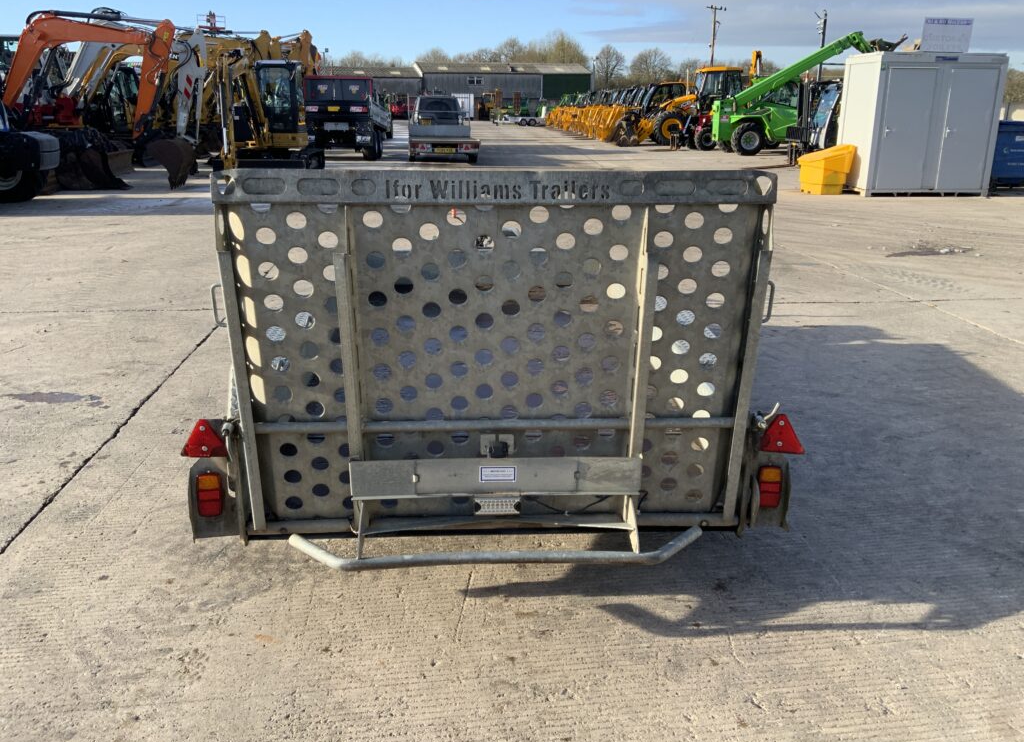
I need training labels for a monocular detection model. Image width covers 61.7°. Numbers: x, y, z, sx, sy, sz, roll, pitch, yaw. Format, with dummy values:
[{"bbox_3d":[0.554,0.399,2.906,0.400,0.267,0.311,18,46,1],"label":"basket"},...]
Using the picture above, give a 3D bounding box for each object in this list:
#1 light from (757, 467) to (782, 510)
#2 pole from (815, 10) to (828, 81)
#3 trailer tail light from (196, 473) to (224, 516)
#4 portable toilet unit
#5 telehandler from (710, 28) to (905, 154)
[{"bbox_3d":[0.845,0.382,2.810,0.078,0.147,0.050,-1,17,-4],"label":"light"},{"bbox_3d":[18.870,-18.806,53.819,0.750,7.110,0.400,0,17,0],"label":"pole"},{"bbox_3d":[-0.958,0.392,2.720,0.078,0.147,0.050,-1,17,-4],"label":"trailer tail light"},{"bbox_3d":[7.774,-4.713,16.536,2.349,2.520,1.513,-1,17,-4],"label":"portable toilet unit"},{"bbox_3d":[9.317,-8.811,27.304,5.900,3.720,2.100,0,17,-1],"label":"telehandler"}]

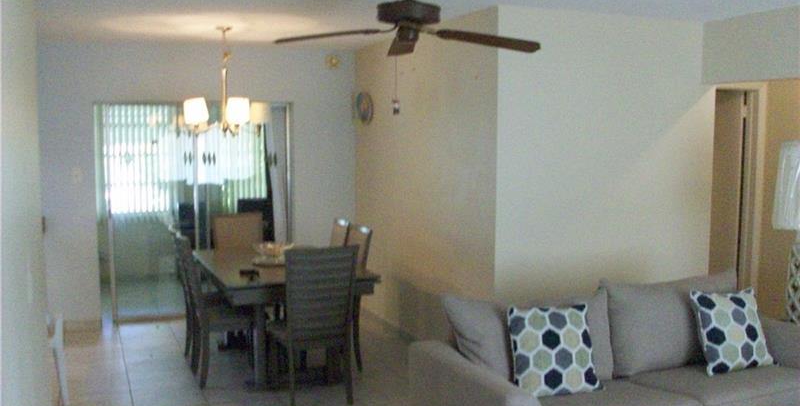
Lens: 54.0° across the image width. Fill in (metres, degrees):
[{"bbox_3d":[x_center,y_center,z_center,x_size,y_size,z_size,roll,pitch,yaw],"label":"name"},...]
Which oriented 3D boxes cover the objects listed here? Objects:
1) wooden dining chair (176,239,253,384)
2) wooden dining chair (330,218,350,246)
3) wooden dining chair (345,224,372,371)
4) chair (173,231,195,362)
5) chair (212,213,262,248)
[{"bbox_3d":[-1.192,0.713,5.409,0.573,1.006,0.483,-2,5,-22],"label":"wooden dining chair"},{"bbox_3d":[-0.721,0.651,6.204,0.573,1.006,0.483,-2,5,-22],"label":"wooden dining chair"},{"bbox_3d":[-0.526,0.690,5.720,0.573,1.006,0.483,-2,5,-22],"label":"wooden dining chair"},{"bbox_3d":[-1.369,0.678,5.846,0.573,1.006,0.483,-2,5,-22],"label":"chair"},{"bbox_3d":[-1.323,0.615,6.632,0.483,1.006,0.573,-2,5,-22],"label":"chair"}]

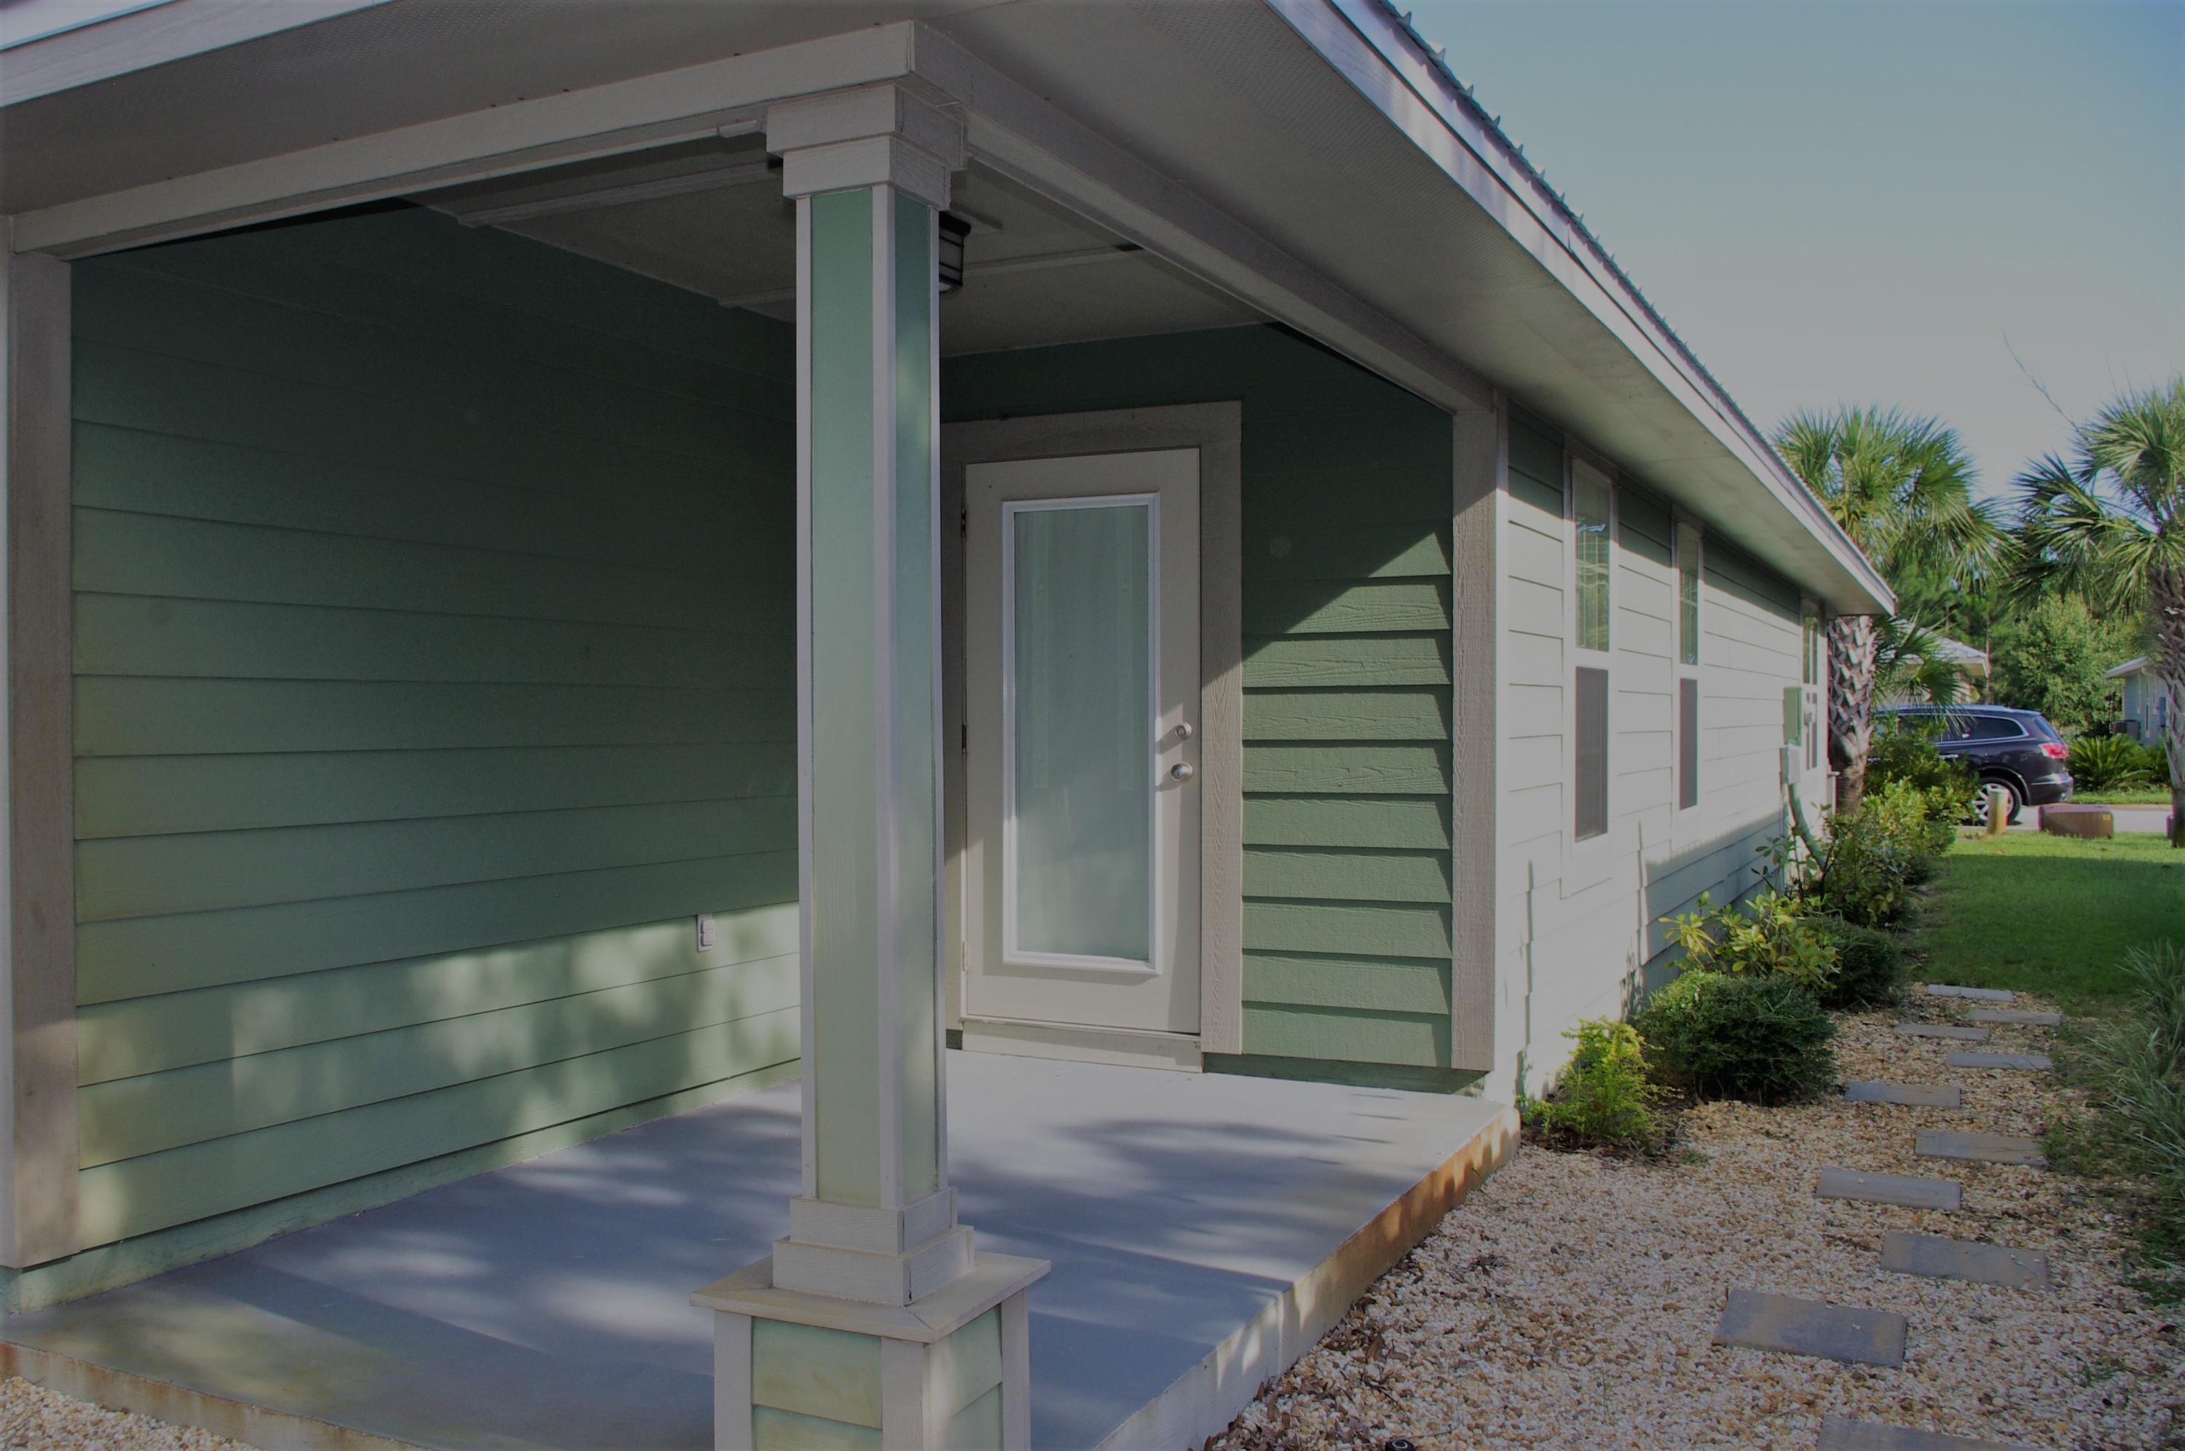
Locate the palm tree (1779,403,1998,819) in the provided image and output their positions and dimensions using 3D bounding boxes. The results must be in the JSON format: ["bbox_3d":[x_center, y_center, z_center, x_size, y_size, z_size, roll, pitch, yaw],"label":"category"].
[{"bbox_3d":[8.850,-1.000,18.500,2.800,5.100,2.800,0,0,29],"label":"palm tree"}]

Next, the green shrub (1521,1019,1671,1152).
[{"bbox_3d":[1.690,1.180,5.500,0.450,0.410,0.450,0,0,29],"label":"green shrub"}]

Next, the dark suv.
[{"bbox_3d":[12.670,0.585,25.900,5.050,1.800,2.000,0,0,32],"label":"dark suv"}]

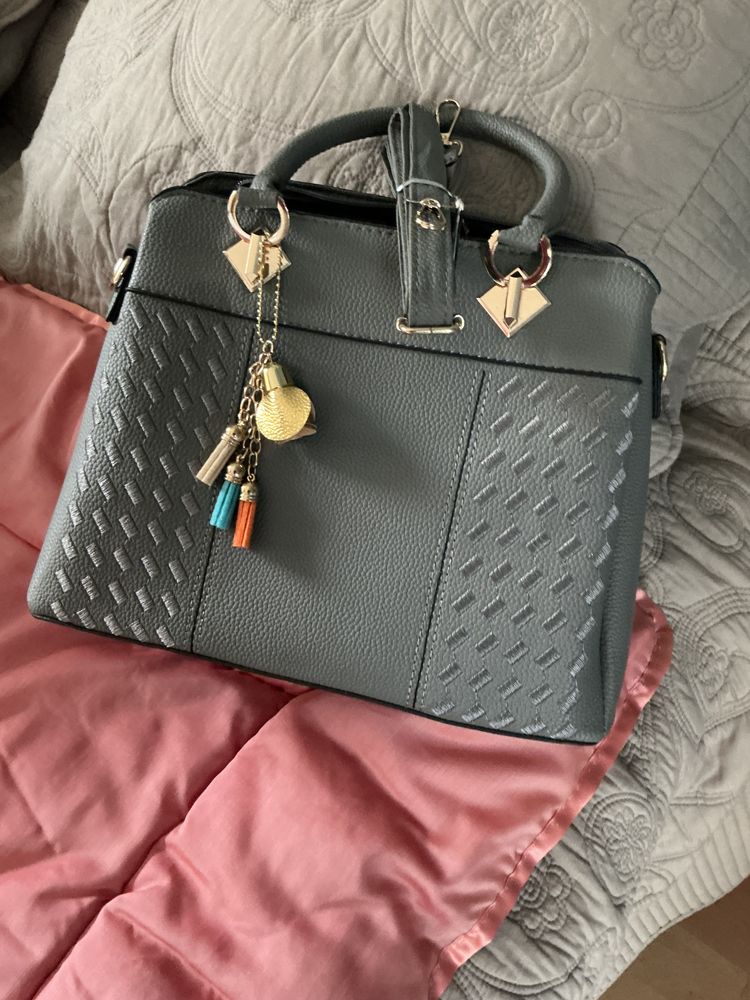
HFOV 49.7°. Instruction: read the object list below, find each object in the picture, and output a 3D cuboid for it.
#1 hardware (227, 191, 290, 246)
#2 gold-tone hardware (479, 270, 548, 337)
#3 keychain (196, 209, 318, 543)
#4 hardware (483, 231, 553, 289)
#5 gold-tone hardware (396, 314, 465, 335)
[{"bbox_3d":[-0.066,-0.160,0.458,0.036,0.007,0.034,11,92,9],"label":"hardware"},{"bbox_3d":[0.075,-0.106,0.436,0.040,0.008,0.038,7,91,9],"label":"gold-tone hardware"},{"bbox_3d":[-0.066,-0.065,0.450,0.064,0.027,0.180,6,91,9],"label":"keychain"},{"bbox_3d":[0.077,-0.131,0.435,0.036,0.007,0.034,7,91,9],"label":"hardware"},{"bbox_3d":[0.030,-0.096,0.443,0.037,0.007,0.011,2,90,9],"label":"gold-tone hardware"}]

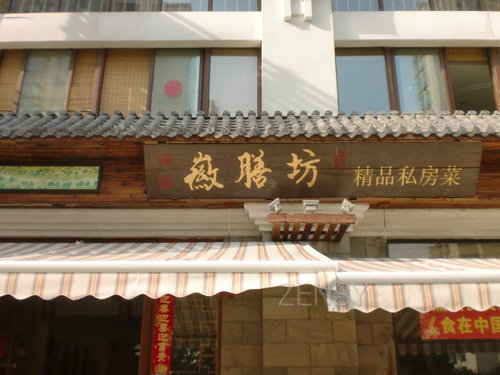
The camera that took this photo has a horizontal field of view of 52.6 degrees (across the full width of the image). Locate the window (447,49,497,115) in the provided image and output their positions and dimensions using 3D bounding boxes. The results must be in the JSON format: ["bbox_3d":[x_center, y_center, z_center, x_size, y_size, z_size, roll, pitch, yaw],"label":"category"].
[{"bbox_3d":[3.533,-1.663,8.014,0.734,1.270,0.100,0,-18,1],"label":"window"}]

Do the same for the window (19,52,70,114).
[{"bbox_3d":[-3.298,-1.674,8.127,0.780,1.270,0.100,0,-18,1],"label":"window"}]

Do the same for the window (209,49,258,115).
[{"bbox_3d":[-0.250,-1.676,8.079,0.786,1.270,0.100,0,-18,1],"label":"window"}]

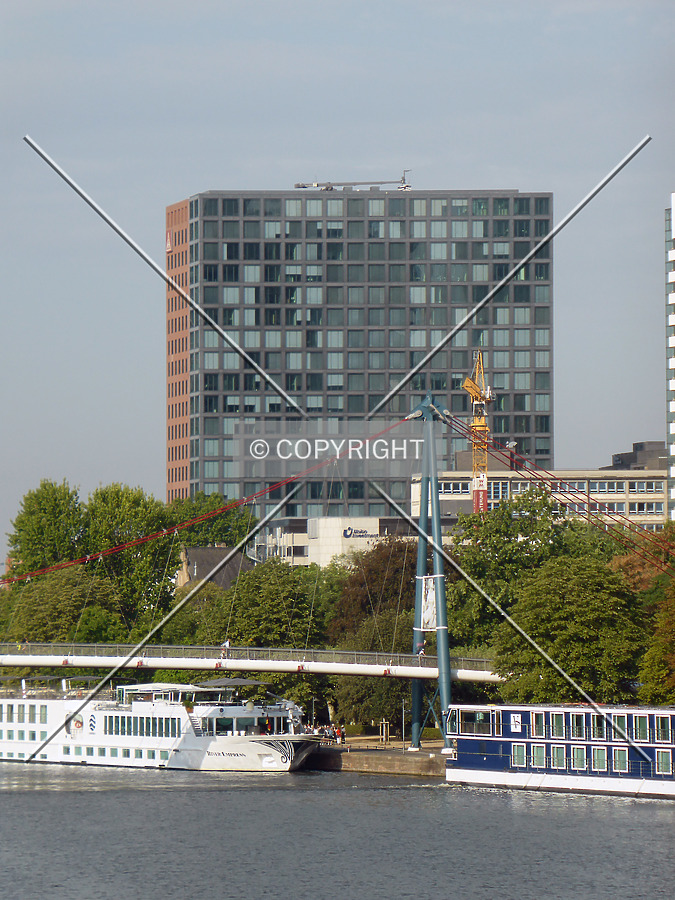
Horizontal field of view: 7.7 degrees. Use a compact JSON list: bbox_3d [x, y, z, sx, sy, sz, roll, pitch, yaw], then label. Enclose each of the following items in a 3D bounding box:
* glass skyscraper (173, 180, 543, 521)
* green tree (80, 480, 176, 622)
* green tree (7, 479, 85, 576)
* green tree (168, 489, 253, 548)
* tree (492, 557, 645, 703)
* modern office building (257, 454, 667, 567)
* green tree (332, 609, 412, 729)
[{"bbox_3d":[3.540,-4.530,845.770,62.000,77.000,29.000,0,-2,-3],"label":"glass skyscraper"},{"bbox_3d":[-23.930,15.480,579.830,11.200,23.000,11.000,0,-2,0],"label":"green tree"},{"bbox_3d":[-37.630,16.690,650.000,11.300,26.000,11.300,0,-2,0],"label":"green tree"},{"bbox_3d":[-16.700,15.820,659.870,11.800,21.000,11.500,0,-2,0],"label":"green tree"},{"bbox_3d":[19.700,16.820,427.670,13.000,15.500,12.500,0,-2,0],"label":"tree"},{"bbox_3d":[17.420,15.940,704.900,57.000,30.000,28.000,0,-2,6],"label":"modern office building"},{"bbox_3d":[3.980,23.730,540.000,9.300,13.600,9.300,0,-2,0],"label":"green tree"}]

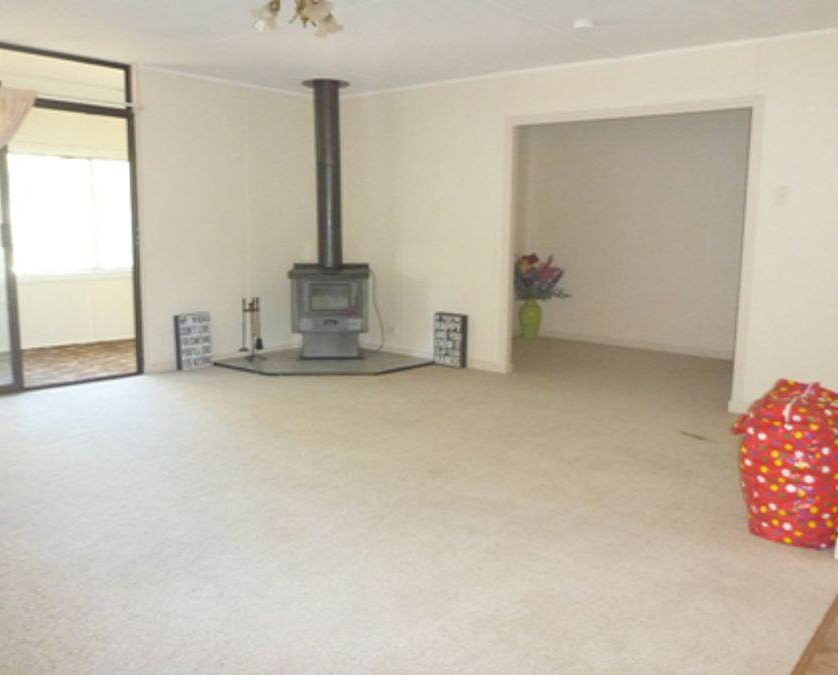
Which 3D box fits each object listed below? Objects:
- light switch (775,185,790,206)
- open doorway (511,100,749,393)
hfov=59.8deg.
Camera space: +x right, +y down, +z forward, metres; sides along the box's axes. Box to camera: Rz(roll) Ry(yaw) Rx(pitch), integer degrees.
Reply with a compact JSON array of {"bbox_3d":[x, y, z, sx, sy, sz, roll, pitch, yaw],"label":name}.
[{"bbox_3d":[2.309,-0.902,4.626,0.078,0.125,0.013,8,12,39],"label":"light switch"},{"bbox_3d":[1.485,-0.595,5.431,1.790,2.020,0.130,8,12,39],"label":"open doorway"}]

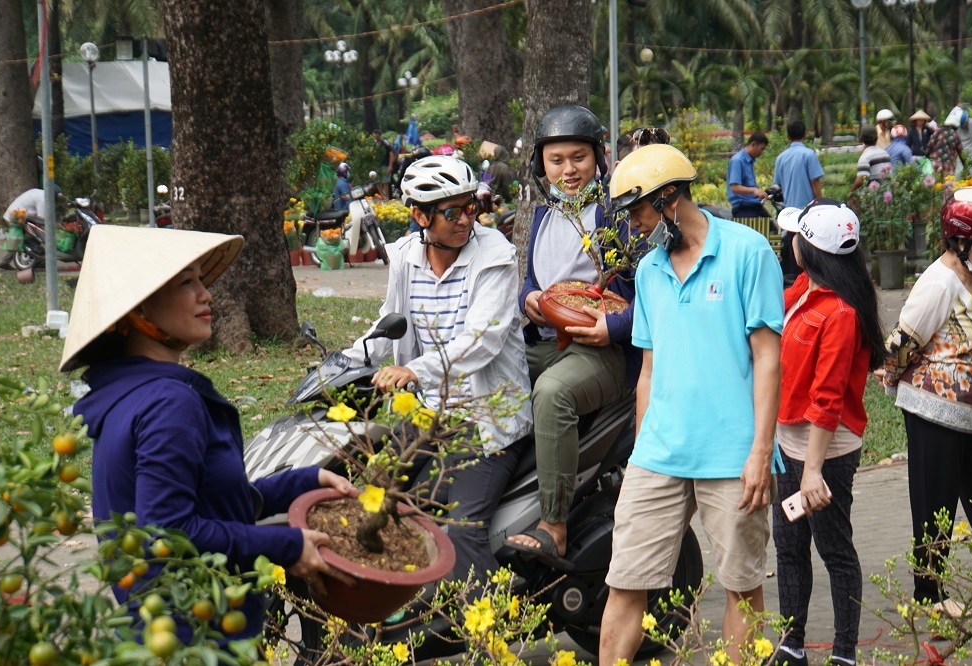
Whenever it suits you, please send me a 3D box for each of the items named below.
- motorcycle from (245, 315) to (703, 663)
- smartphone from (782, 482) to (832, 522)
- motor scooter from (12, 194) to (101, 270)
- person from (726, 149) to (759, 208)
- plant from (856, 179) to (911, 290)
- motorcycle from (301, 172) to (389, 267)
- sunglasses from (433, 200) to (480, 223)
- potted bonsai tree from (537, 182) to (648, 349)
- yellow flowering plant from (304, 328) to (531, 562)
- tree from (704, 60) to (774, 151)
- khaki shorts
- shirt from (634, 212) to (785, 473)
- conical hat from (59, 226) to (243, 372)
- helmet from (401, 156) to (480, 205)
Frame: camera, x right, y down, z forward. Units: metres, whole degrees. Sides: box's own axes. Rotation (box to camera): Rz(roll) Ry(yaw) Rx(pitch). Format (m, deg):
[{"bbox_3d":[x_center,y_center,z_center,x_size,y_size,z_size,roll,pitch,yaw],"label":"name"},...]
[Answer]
[{"bbox_3d":[-0.060,0.515,7.800,1.930,1.150,0.710,-4,6,-35],"label":"motorcycle"},{"bbox_3d":[1.073,0.563,8.450,0.160,0.074,0.009,-31,-11,5],"label":"smartphone"},{"bbox_3d":[-5.541,-1.358,32.910,1.830,1.080,0.680,2,6,33],"label":"motor scooter"},{"bbox_3d":[2.629,-1.246,25.500,0.500,1.580,0.480,1,5,17],"label":"person"},{"bbox_3d":[3.945,-0.982,24.950,0.560,1.080,0.560,-2,5,0],"label":"plant"},{"bbox_3d":[-1.696,-1.370,30.500,0.680,1.120,1.860,-4,6,-41],"label":"motorcycle"},{"bbox_3d":[-0.117,-0.372,7.652,0.144,0.047,0.145,-8,11,-39],"label":"sunglasses"},{"bbox_3d":[0.316,-0.219,7.649,0.350,0.520,0.320,11,22,0],"label":"potted bonsai tree"},{"bbox_3d":[-0.139,0.204,4.850,0.430,0.430,0.420,0,5,0],"label":"yellow flowering plant"},{"bbox_3d":[7.794,-7.023,78.000,2.250,2.900,2.250,-2,5,0],"label":"tree"},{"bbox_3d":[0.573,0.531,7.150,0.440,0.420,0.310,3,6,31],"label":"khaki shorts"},{"bbox_3d":[0.631,0.033,7.200,0.460,0.740,0.280,3,6,33],"label":"shirt"},{"bbox_3d":[-0.686,-0.127,4.765,0.430,0.186,0.430,-37,1,0],"label":"conical hat"},{"bbox_3d":[-0.143,-0.471,7.800,0.270,0.165,0.210,4,6,44],"label":"helmet"}]

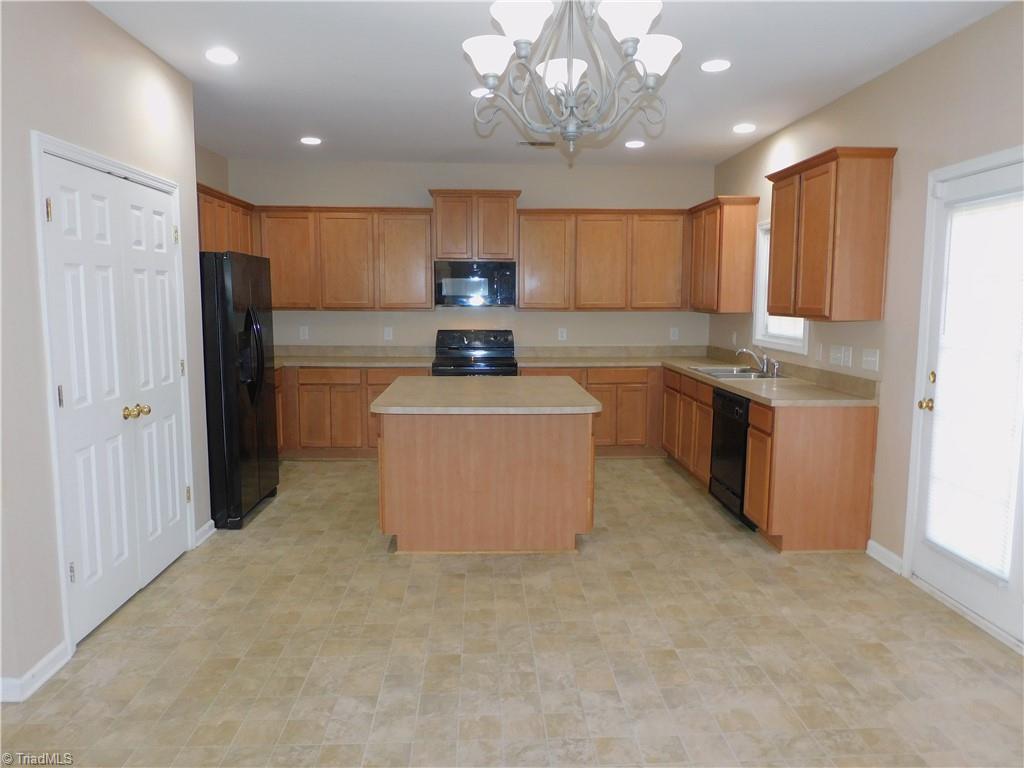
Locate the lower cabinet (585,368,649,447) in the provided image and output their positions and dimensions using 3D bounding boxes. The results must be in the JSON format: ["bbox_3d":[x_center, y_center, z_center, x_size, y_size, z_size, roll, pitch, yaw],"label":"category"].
[{"bbox_3d":[0.958,0.191,6.860,0.593,0.779,0.624,0,7,-3],"label":"lower cabinet"}]

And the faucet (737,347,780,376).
[{"bbox_3d":[1.836,-0.158,5.332,0.263,0.204,0.221,0,7,-2],"label":"faucet"}]

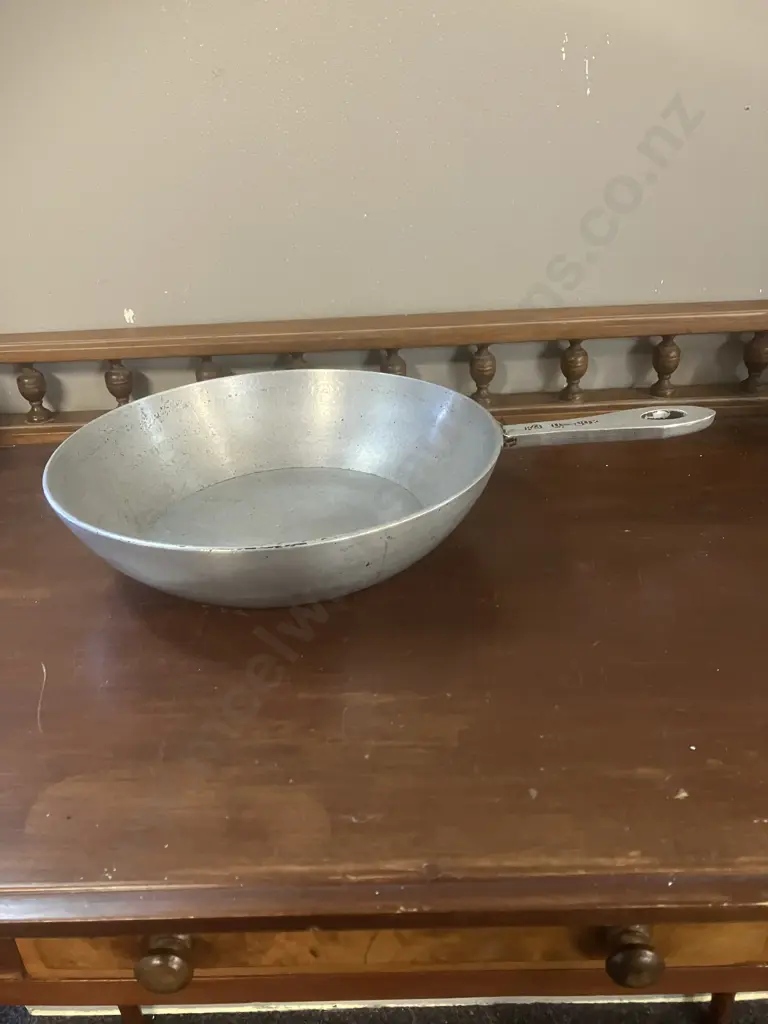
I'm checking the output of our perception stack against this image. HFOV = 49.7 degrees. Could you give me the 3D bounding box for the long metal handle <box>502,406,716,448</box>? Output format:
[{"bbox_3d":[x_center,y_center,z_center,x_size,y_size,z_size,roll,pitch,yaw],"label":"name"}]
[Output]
[{"bbox_3d":[0.161,-0.061,0.595,0.158,0.009,0.036,-5,28,-5],"label":"long metal handle"}]

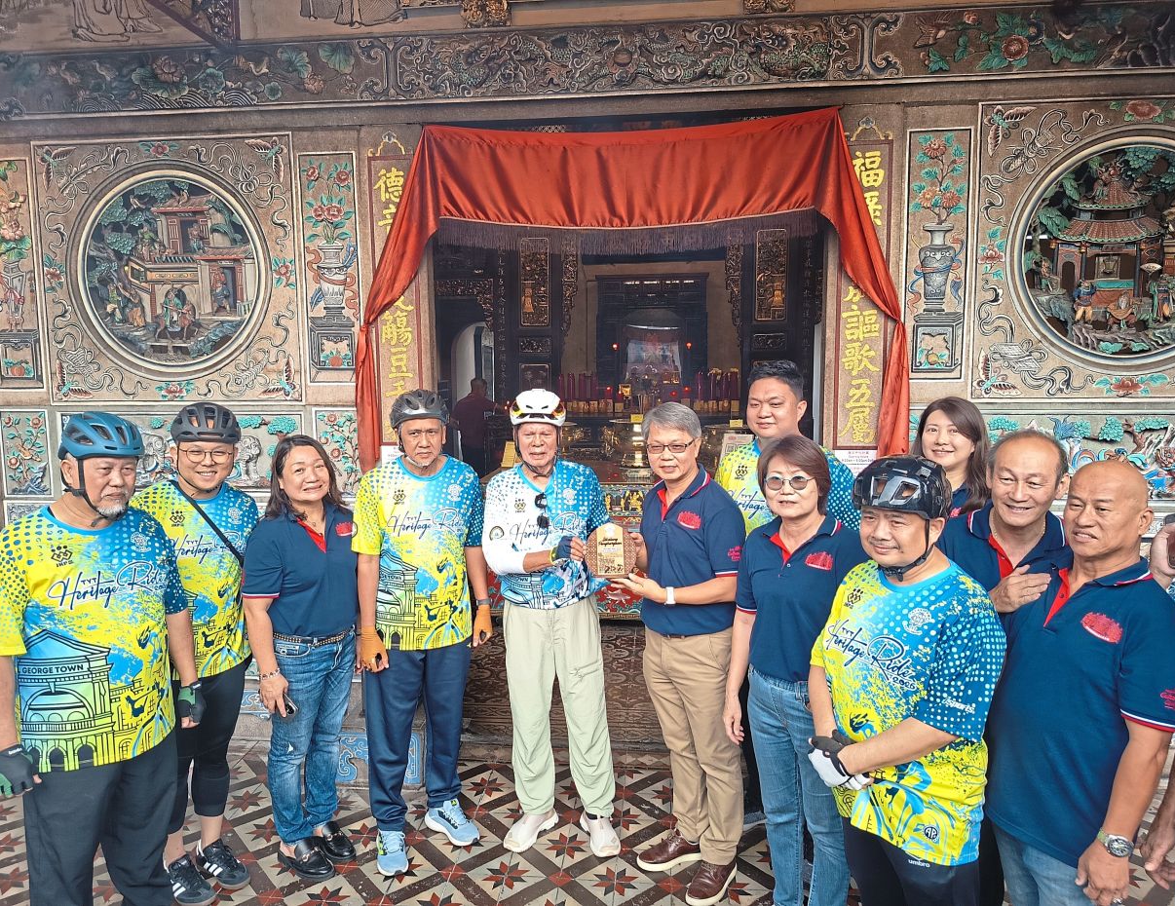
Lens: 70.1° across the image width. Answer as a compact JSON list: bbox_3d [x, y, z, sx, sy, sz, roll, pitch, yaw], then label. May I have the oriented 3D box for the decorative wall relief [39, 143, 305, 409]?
[{"bbox_3d":[-1.928,-0.824,3.852,1.255,1.210,0.120,0,7,6],"label":"decorative wall relief"}]

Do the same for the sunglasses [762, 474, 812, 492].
[{"bbox_3d":[0.589,0.089,2.395,0.145,0.046,0.135,3,8,28],"label":"sunglasses"}]

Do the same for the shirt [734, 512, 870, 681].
[{"bbox_3d":[0.658,0.423,2.522,0.450,0.500,0.280,3,8,25],"label":"shirt"}]

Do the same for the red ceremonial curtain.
[{"bbox_3d":[0.151,-0.665,3.577,2.360,1.500,0.200,0,7,6],"label":"red ceremonial curtain"}]

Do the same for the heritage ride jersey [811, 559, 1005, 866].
[{"bbox_3d":[0.791,0.633,2.091,0.500,0.740,0.360,6,10,42],"label":"heritage ride jersey"}]

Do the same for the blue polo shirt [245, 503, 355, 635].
[{"bbox_3d":[-1.018,0.411,3.050,0.450,0.510,0.290,-6,9,-36],"label":"blue polo shirt"}]

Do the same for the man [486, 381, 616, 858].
[{"bbox_3d":[-0.129,0.626,3.163,0.520,1.730,0.420,-1,7,0],"label":"man"}]

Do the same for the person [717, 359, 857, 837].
[{"bbox_3d":[0.709,0.594,2.995,0.530,1.820,0.360,4,9,34],"label":"person"}]

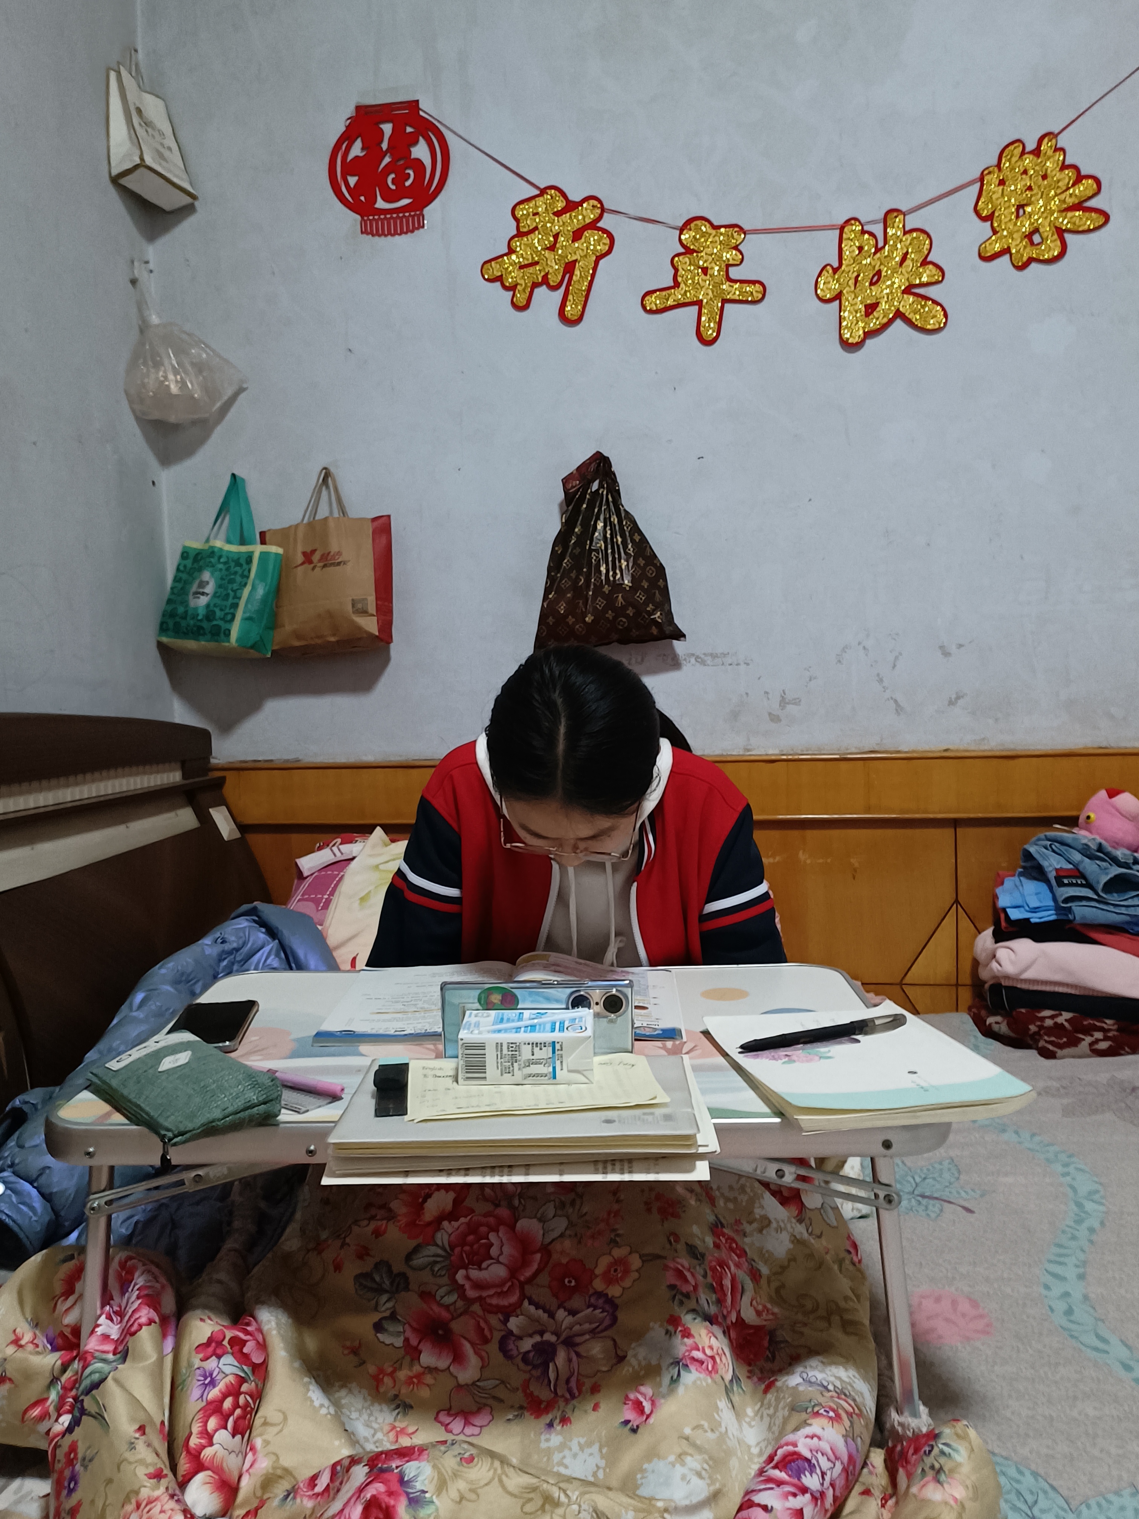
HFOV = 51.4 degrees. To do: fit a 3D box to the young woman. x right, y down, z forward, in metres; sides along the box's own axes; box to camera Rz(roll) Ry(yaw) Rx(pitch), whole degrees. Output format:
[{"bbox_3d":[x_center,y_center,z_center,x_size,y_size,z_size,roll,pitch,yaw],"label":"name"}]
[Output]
[{"bbox_3d":[0.019,0.178,1.416,0.480,0.650,0.660,-1,4,0],"label":"young woman"}]

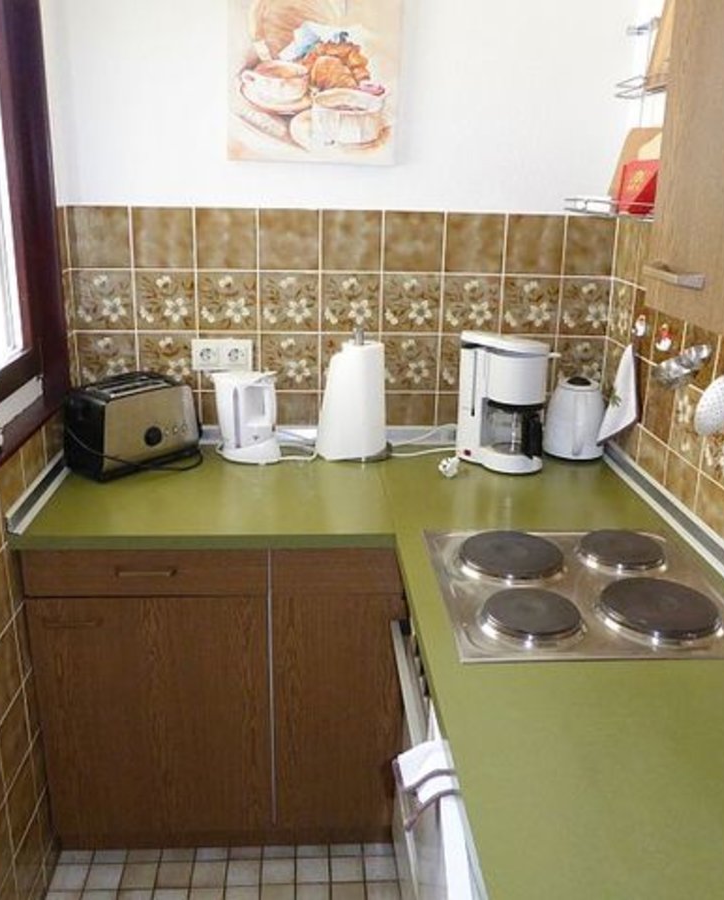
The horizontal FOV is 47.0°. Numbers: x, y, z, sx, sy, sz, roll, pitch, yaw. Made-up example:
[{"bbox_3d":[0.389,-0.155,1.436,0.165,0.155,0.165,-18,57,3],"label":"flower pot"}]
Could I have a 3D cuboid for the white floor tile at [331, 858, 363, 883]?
[{"bbox_3d":[-0.035,0.950,1.875,0.073,0.010,0.073,0,18,-3],"label":"white floor tile"}]

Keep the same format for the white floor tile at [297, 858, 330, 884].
[{"bbox_3d":[-0.111,0.950,1.870,0.073,0.010,0.073,0,18,-3],"label":"white floor tile"}]

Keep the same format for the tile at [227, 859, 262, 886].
[{"bbox_3d":[-0.265,0.956,1.873,0.074,0.010,0.074,0,18,-4],"label":"tile"}]

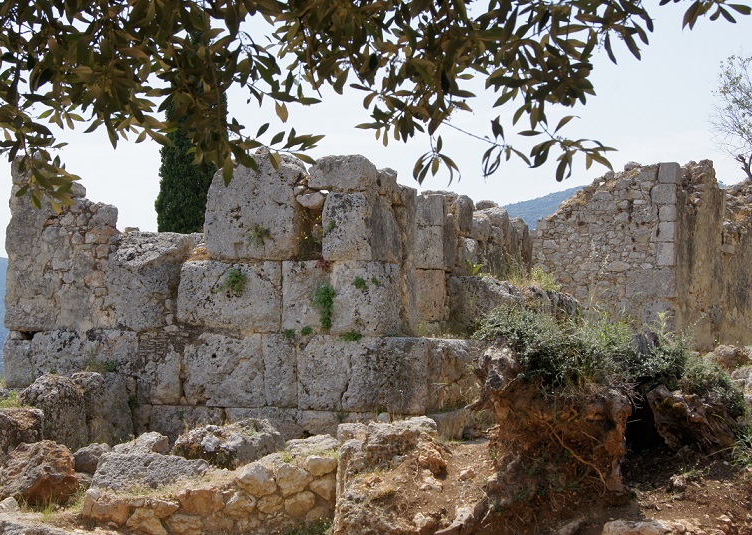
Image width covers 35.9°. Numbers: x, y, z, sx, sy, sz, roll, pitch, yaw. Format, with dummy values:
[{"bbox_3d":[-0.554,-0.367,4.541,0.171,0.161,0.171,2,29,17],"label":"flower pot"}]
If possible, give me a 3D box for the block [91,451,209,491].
[{"bbox_3d":[-1.737,1.564,8.900,0.820,0.280,0.480,0,-1,6],"label":"block"}]

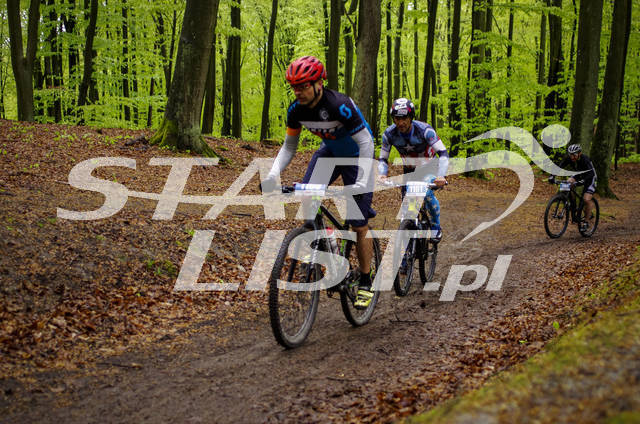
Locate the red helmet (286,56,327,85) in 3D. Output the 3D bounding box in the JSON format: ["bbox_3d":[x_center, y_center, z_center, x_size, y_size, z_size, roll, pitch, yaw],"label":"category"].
[{"bbox_3d":[-0.081,-0.870,5.670,0.215,0.170,0.285,6,19,38],"label":"red helmet"}]

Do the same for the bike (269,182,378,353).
[{"bbox_3d":[0.087,0.310,5.979,0.700,1.020,1.820,3,2,23],"label":"bike"}]

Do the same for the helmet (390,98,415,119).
[{"bbox_3d":[0.783,-0.975,8.720,0.215,0.170,0.280,3,23,16],"label":"helmet"}]

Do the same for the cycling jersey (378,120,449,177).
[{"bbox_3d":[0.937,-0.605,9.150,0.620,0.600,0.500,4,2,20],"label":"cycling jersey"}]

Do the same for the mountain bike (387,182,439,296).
[{"bbox_3d":[0.977,0.251,9.101,0.690,1.060,1.820,4,3,18],"label":"mountain bike"}]

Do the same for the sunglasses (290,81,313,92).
[{"bbox_3d":[-0.095,-0.770,5.630,0.145,0.050,0.140,6,19,38],"label":"sunglasses"}]

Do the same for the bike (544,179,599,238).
[{"bbox_3d":[4.237,-0.060,15.357,0.700,1.020,1.830,7,5,42],"label":"bike"}]

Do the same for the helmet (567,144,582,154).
[{"bbox_3d":[4.286,-1.050,15.500,0.210,0.165,0.275,5,8,40],"label":"helmet"}]

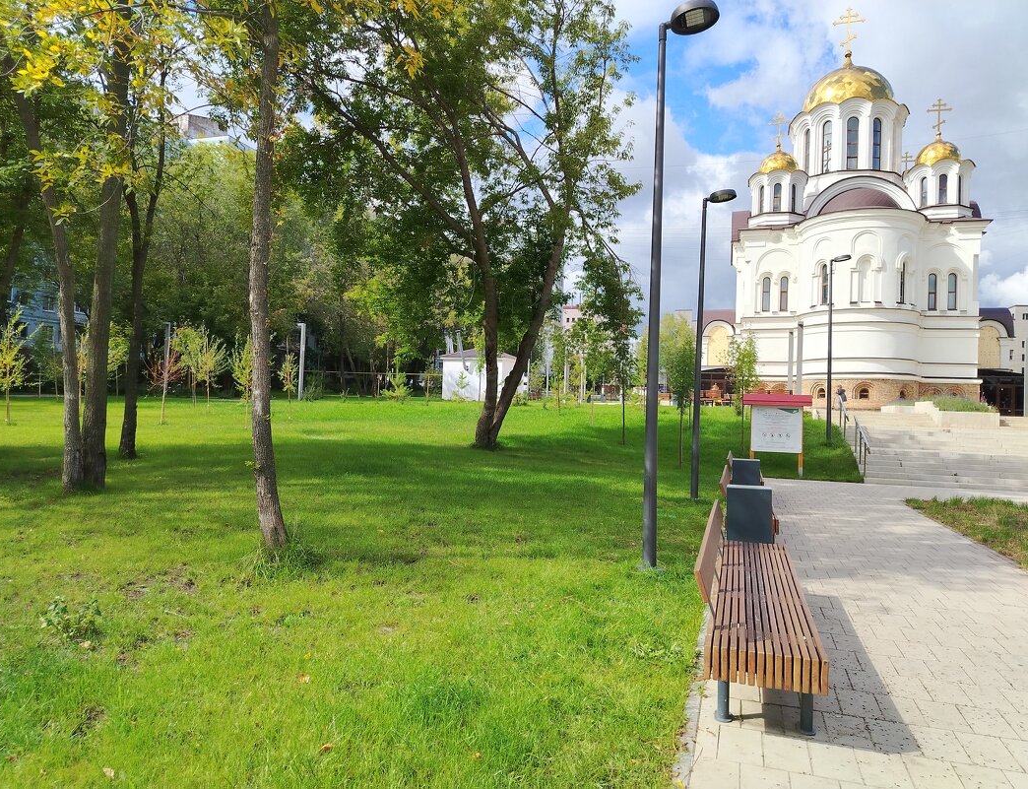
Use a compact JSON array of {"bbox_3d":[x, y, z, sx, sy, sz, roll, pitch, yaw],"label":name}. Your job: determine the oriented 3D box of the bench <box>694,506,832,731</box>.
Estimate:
[{"bbox_3d":[1.637,1.315,4.989,0.620,0.810,3.170,1,-1,17],"label":"bench"}]

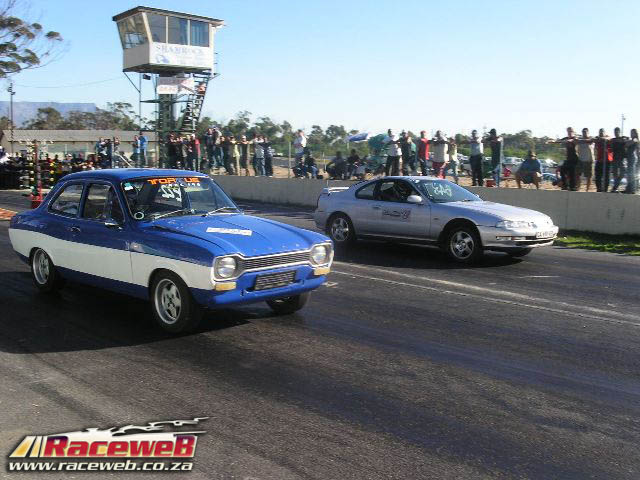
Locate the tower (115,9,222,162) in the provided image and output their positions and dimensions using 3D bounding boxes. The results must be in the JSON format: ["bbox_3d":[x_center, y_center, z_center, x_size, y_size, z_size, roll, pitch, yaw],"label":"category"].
[{"bbox_3d":[-7.992,-7.581,37.043,4.475,7.912,3.970,-3,8,-35],"label":"tower"}]

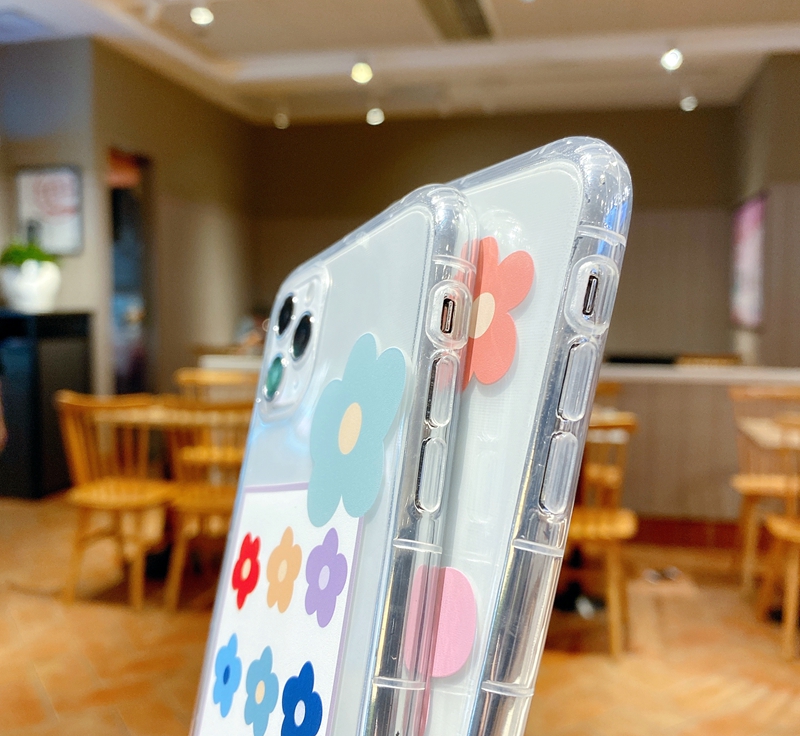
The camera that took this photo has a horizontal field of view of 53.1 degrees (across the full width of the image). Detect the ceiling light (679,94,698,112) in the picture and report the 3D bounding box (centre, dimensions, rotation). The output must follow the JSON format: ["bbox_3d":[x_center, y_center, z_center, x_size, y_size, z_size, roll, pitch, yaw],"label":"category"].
[{"bbox_3d":[2.126,-1.949,5.905,0.125,0.125,0.125,3,6,20],"label":"ceiling light"}]

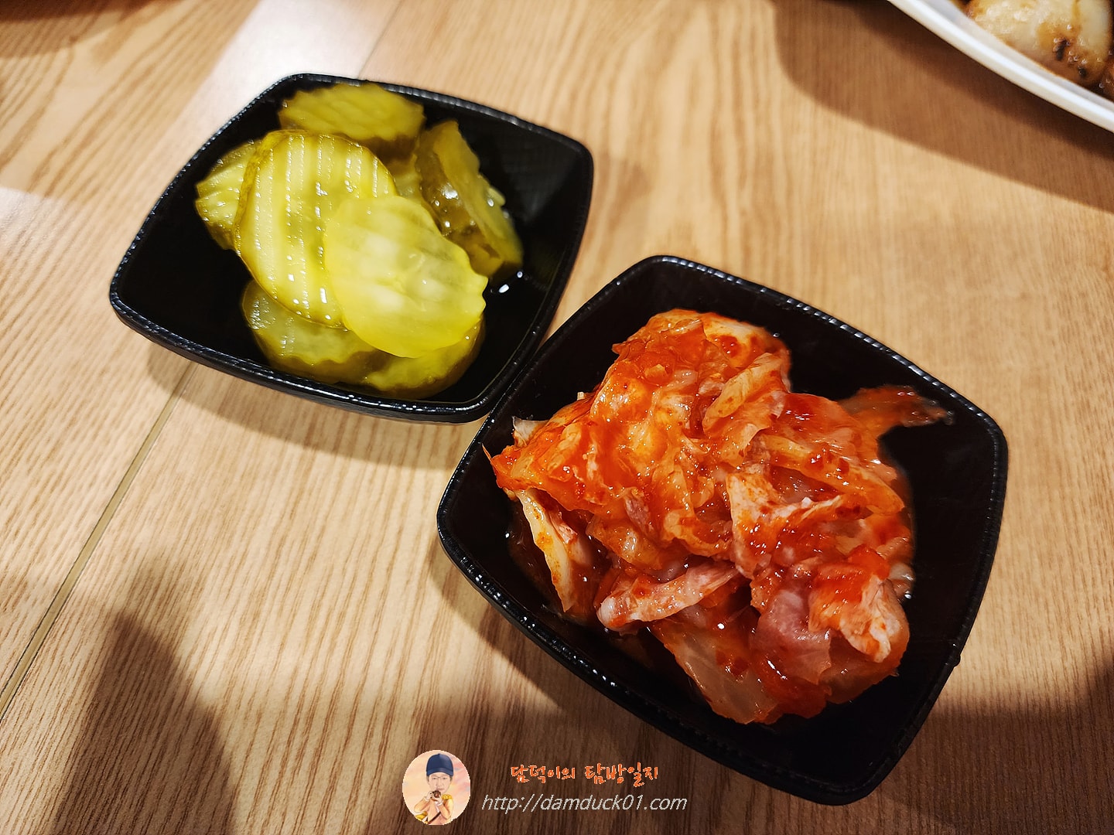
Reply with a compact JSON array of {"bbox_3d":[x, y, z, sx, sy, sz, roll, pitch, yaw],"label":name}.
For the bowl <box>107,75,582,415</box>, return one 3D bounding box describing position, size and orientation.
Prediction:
[{"bbox_3d":[-0.046,-0.040,0.197,0.101,0.036,0.101,17,60,6],"label":"bowl"}]

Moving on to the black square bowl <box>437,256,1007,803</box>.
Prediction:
[{"bbox_3d":[0.035,0.021,0.167,0.101,0.036,0.101,31,62,14],"label":"black square bowl"}]

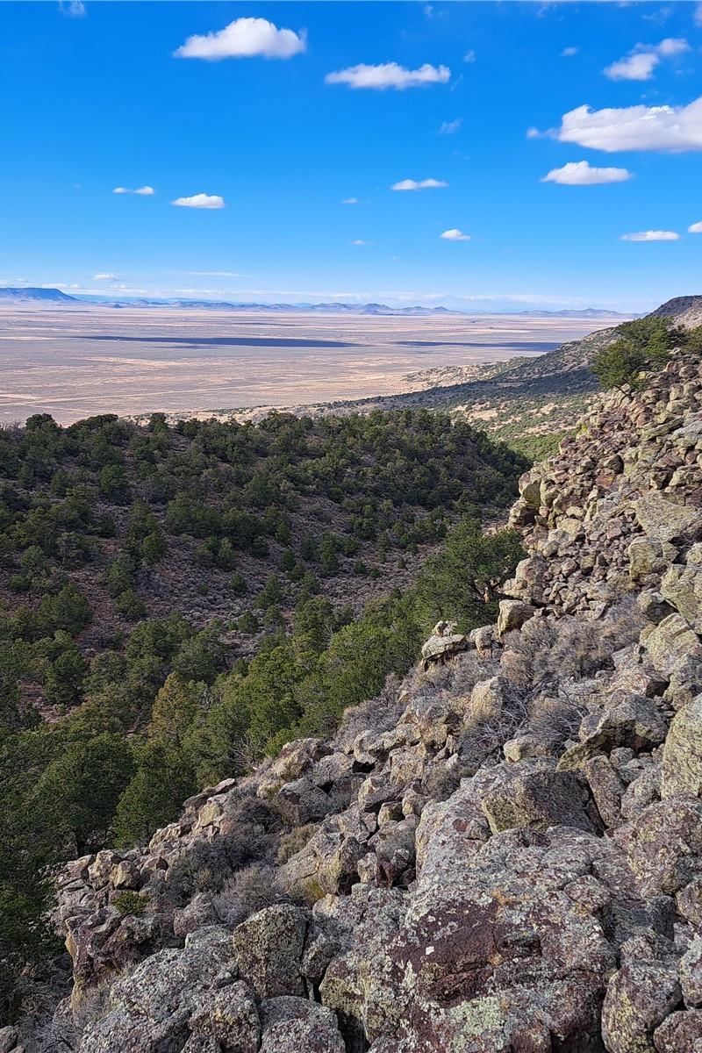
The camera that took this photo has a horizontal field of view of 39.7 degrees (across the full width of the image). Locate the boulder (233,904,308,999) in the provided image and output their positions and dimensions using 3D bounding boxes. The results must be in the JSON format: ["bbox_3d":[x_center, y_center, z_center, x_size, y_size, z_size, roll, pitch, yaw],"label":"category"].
[{"bbox_3d":[-0.286,1.508,3.450,0.270,0.300,0.260,1,13,-2],"label":"boulder"}]

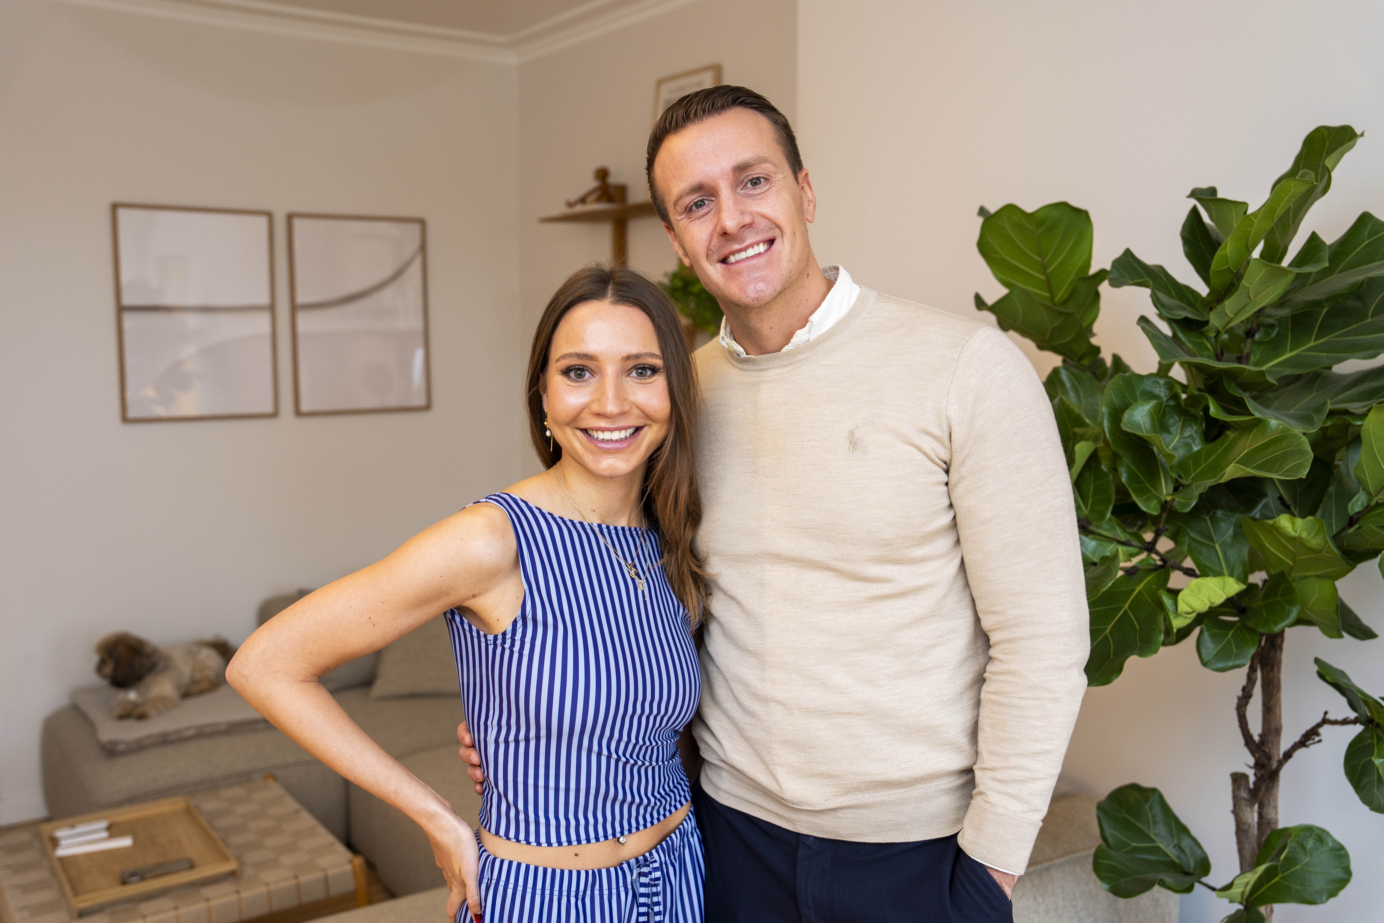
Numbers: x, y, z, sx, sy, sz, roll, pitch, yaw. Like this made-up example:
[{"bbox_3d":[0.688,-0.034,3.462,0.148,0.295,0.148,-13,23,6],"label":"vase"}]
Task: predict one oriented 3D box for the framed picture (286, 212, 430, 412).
[{"bbox_3d":[-1.208,-0.533,4.636,0.513,0.710,0.025,-5,8,-36],"label":"framed picture"}]

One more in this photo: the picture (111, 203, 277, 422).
[{"bbox_3d":[-1.670,-0.497,4.295,0.513,0.710,0.025,-5,8,-36],"label":"picture"}]

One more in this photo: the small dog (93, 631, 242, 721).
[{"bbox_3d":[-1.665,0.644,4.038,0.240,0.225,0.440,5,8,37],"label":"small dog"}]

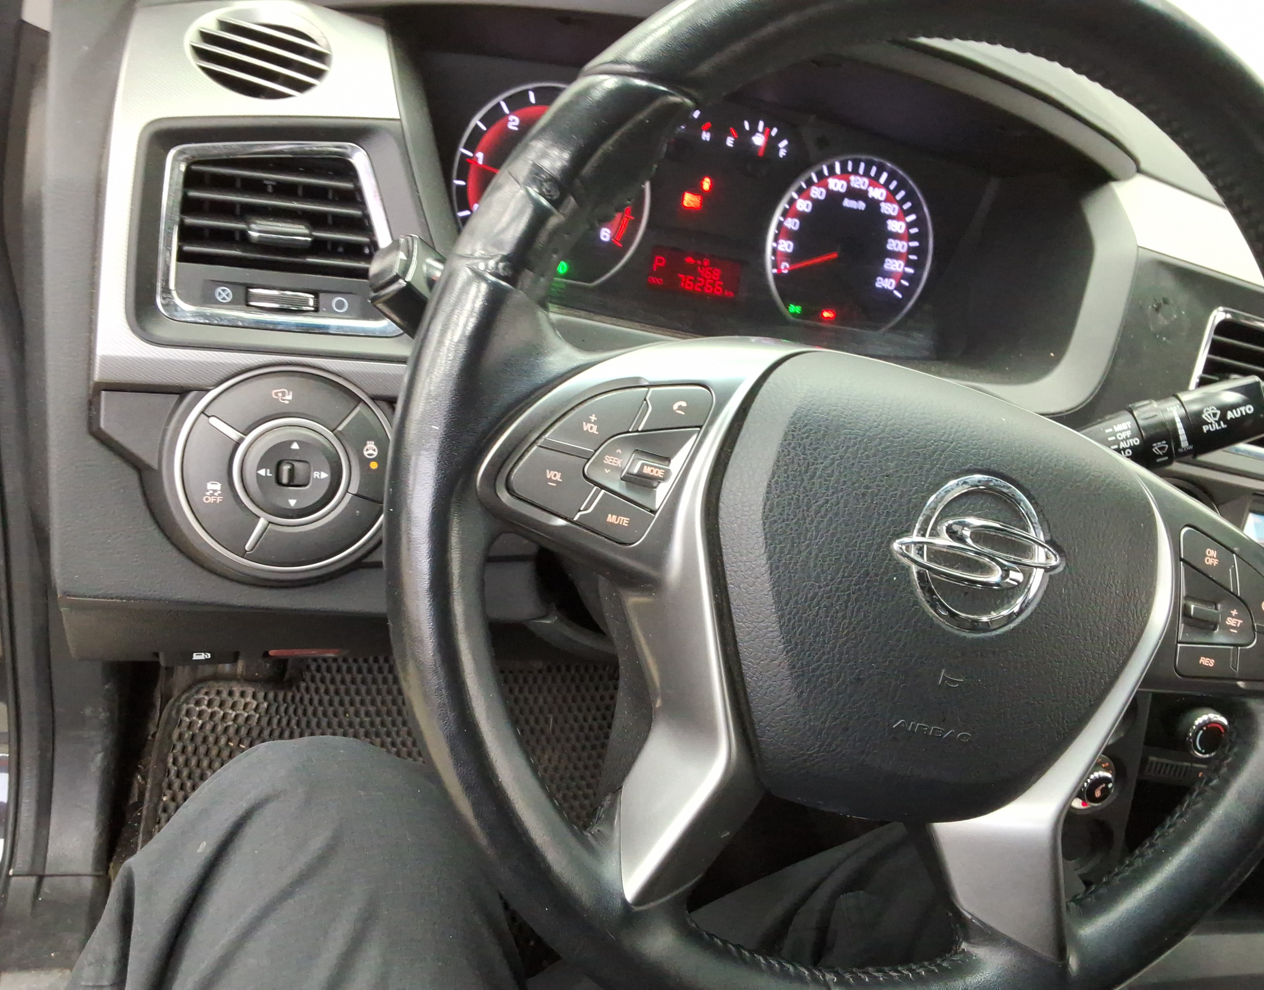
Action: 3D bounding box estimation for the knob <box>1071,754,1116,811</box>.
[{"bbox_3d":[0.310,0.194,0.715,0.037,0.037,0.025,6,5,-18],"label":"knob"}]

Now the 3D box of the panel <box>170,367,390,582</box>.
[{"bbox_3d":[-0.152,-0.009,0.463,0.101,0.098,0.024,5,17,-19],"label":"panel"}]

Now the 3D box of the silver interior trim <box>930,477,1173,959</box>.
[{"bbox_3d":[0.154,0.077,0.389,0.077,0.179,0.042,10,4,-17],"label":"silver interior trim"}]

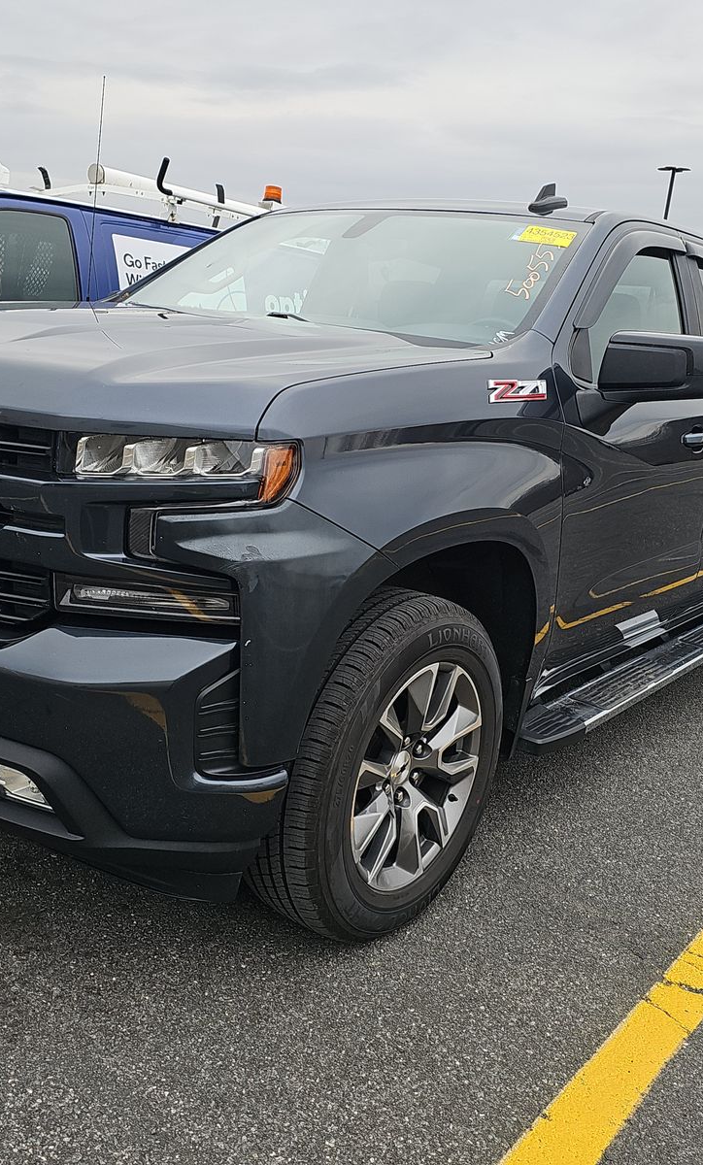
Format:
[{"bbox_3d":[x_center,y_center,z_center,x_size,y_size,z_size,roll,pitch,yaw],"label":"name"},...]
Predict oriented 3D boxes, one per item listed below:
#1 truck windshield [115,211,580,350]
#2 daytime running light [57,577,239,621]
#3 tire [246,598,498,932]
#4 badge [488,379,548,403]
[{"bbox_3d":[-0.037,-1.001,3.291,1.550,0.140,0.820,15,50,35],"label":"truck windshield"},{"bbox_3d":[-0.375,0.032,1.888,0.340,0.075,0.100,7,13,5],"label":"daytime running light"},{"bbox_3d":[0.071,0.419,2.439,0.285,0.825,0.825,14,16,34],"label":"tire"},{"bbox_3d":[0.376,-0.432,2.335,0.018,0.056,0.285,15,16,35],"label":"badge"}]

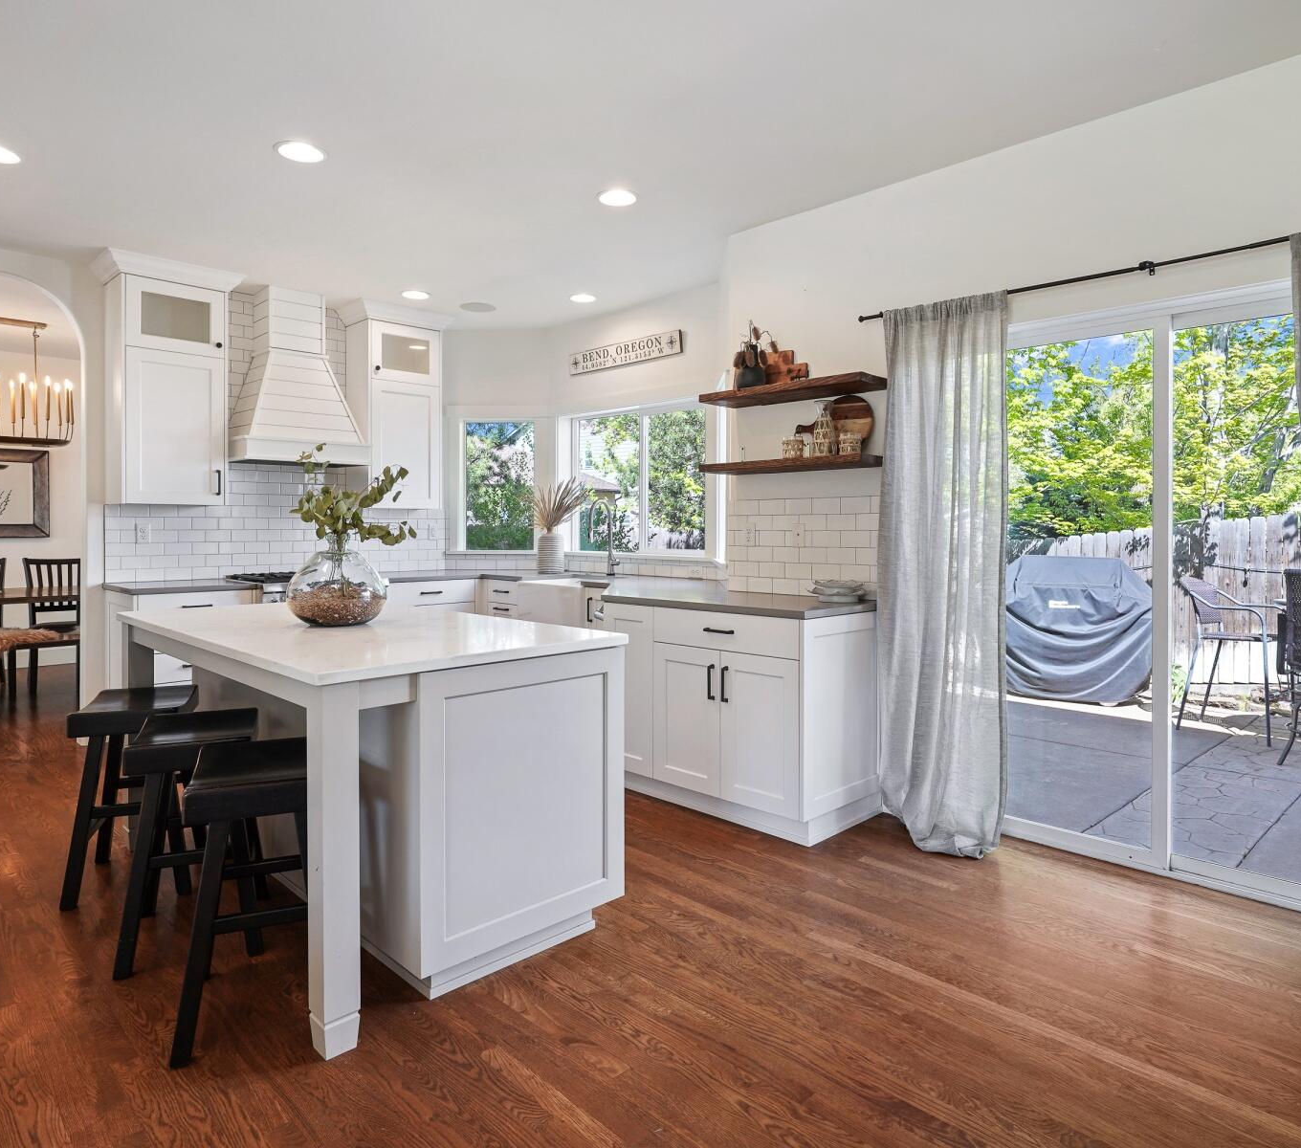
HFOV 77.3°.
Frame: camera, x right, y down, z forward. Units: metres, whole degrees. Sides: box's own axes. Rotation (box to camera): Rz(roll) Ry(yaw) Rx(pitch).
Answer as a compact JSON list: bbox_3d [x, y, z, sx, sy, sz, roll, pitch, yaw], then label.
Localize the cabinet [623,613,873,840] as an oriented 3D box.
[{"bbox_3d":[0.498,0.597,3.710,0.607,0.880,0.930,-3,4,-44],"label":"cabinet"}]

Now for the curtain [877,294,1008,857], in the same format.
[{"bbox_3d":[1.147,-0.009,3.263,0.180,2.140,0.520,-3,4,-44],"label":"curtain"}]

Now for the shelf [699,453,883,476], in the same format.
[{"bbox_3d":[0.643,-0.497,3.791,0.240,0.048,0.895,-3,4,-44],"label":"shelf"}]

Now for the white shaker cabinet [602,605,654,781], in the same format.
[{"bbox_3d":[0.107,0.536,4.107,0.607,0.800,0.340,-3,4,-44],"label":"white shaker cabinet"}]

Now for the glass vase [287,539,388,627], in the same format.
[{"bbox_3d":[-1.076,0.031,2.792,0.345,0.285,0.345,-3,4,-44],"label":"glass vase"}]

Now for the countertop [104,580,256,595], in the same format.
[{"bbox_3d":[-2.683,0.072,4.669,0.630,0.032,0.640,3,4,44],"label":"countertop"}]

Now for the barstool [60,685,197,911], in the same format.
[{"bbox_3d":[-1.820,0.763,2.890,0.360,0.630,0.450,-1,3,-23],"label":"barstool"}]

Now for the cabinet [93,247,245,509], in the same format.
[{"bbox_3d":[-2.783,-1.075,4.705,0.420,1.360,0.660,3,4,44],"label":"cabinet"}]

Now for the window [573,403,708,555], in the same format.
[{"bbox_3d":[-0.100,-0.629,5.600,0.100,1.000,1.360,-3,4,-43],"label":"window"}]

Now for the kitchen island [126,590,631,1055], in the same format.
[{"bbox_3d":[-1.090,0.625,2.897,0.970,0.914,1.947,-3,4,-44],"label":"kitchen island"}]

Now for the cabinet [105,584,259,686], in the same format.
[{"bbox_3d":[-2.690,0.528,4.675,0.610,0.885,0.620,3,4,44],"label":"cabinet"}]

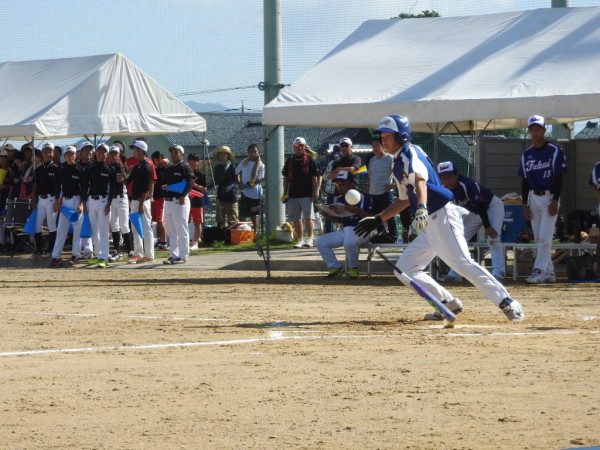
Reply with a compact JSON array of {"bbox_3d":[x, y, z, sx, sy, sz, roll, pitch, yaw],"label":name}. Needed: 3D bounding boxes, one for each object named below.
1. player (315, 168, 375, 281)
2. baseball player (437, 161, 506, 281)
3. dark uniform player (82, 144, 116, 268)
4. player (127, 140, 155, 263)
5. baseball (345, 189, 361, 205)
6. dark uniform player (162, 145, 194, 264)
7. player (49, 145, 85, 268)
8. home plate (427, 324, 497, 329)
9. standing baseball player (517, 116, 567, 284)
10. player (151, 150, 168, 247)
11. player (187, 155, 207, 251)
[{"bbox_3d":[0.489,-0.005,32.400,0.560,1.188,0.750,0,1,37],"label":"player"},{"bbox_3d":[1.839,-0.046,31.600,0.720,1.282,0.580,-1,1,-44],"label":"baseball player"},{"bbox_3d":[-2.858,-0.278,42.000,0.500,1.750,0.350,-1,0,7],"label":"dark uniform player"},{"bbox_3d":[-2.296,-0.332,42.500,0.340,1.760,0.470,-1,1,-38],"label":"player"},{"bbox_3d":[0.326,-0.174,18.200,0.097,0.097,0.097,-1,0,0],"label":"baseball"},{"bbox_3d":[-1.732,-0.289,42.000,0.500,1.703,0.370,0,1,30],"label":"dark uniform player"},{"bbox_3d":[-3.235,-0.254,41.000,0.540,1.705,0.380,0,1,12],"label":"player"},{"bbox_3d":[1.047,0.660,19.100,0.432,0.025,0.432,-1,0,1],"label":"home plate"},{"bbox_3d":[2.510,-0.264,30.500,0.520,1.749,0.360,0,1,10],"label":"standing baseball player"},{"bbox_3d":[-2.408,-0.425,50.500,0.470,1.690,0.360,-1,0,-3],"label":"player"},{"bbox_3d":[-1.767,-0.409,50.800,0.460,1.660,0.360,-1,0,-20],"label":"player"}]

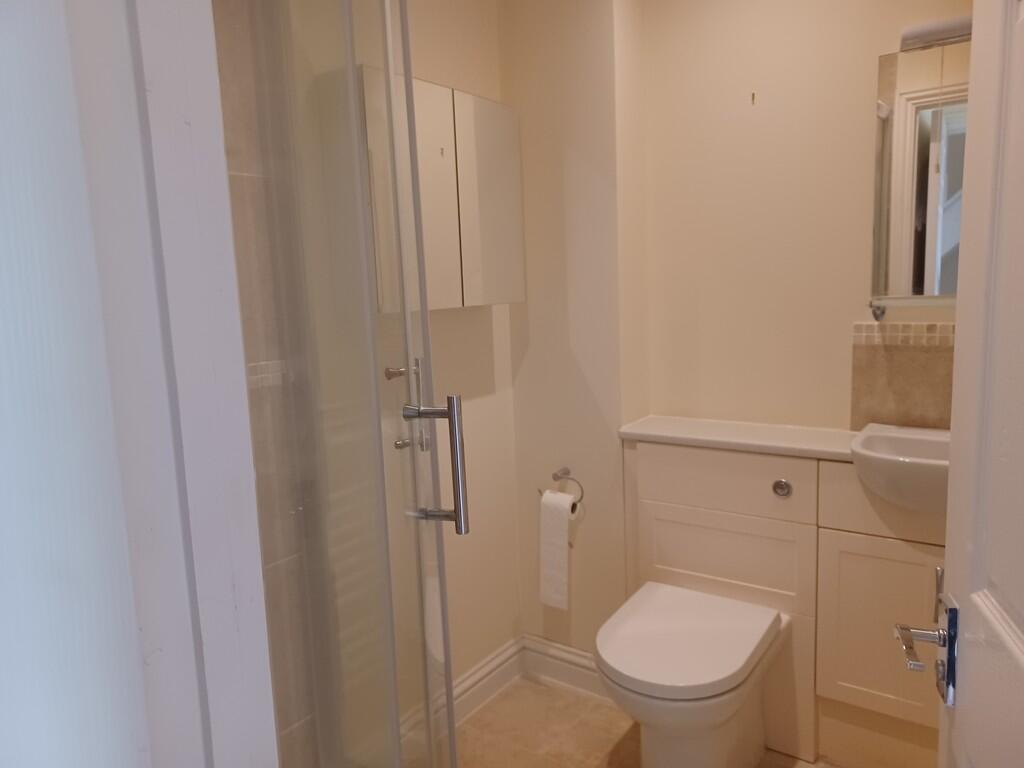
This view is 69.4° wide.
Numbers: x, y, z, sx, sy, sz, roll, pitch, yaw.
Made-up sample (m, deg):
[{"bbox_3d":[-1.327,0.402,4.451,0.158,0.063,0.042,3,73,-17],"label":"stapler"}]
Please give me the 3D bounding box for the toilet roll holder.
[{"bbox_3d":[0.161,0.322,2.278,0.164,0.112,0.070,3,9,35],"label":"toilet roll holder"}]

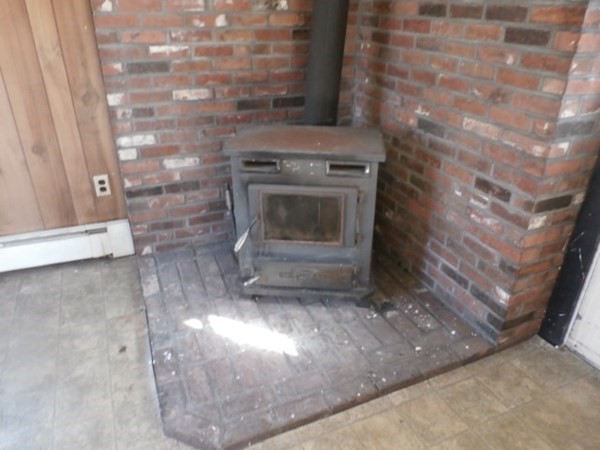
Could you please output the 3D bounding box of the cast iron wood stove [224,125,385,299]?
[{"bbox_3d":[0.029,-0.057,2.176,0.683,0.779,0.400,2,27,3],"label":"cast iron wood stove"}]

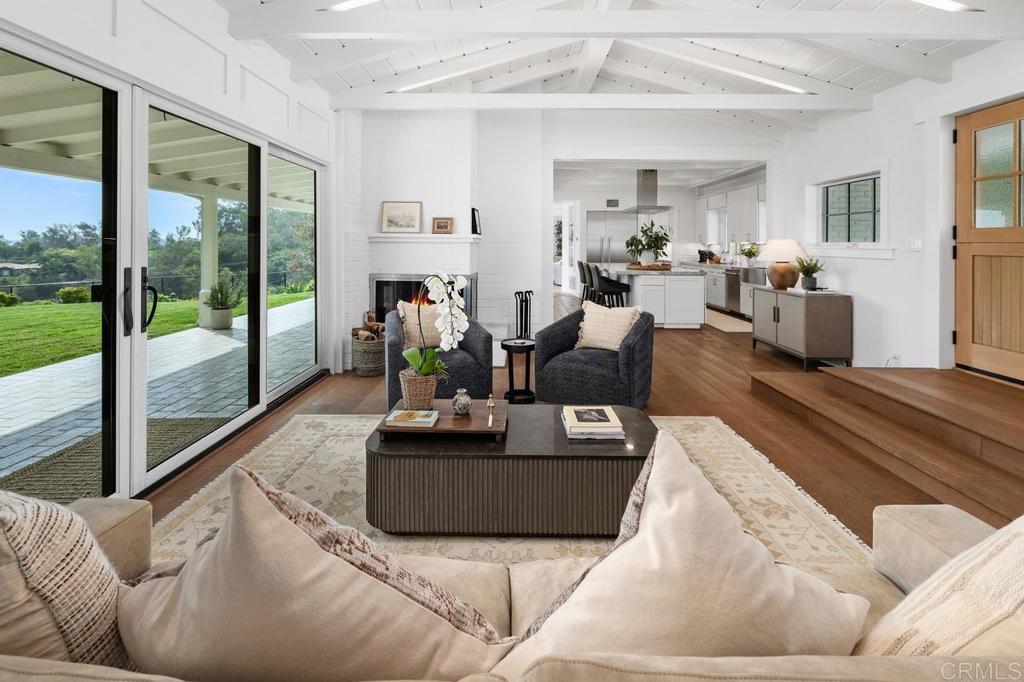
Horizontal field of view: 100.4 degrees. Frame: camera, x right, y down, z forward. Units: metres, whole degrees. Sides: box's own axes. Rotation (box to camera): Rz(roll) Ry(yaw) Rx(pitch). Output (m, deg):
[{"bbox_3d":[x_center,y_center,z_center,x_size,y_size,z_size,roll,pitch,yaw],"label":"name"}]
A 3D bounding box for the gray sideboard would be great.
[{"bbox_3d":[3.393,-0.175,5.050,0.480,0.800,1.000,0,8,0],"label":"gray sideboard"}]

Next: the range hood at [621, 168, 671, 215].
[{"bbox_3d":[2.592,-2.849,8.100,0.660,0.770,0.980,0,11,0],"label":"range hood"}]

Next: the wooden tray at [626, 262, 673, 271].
[{"bbox_3d":[2.386,-1.284,7.400,0.730,0.100,0.640,0,11,0],"label":"wooden tray"}]

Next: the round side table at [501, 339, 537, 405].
[{"bbox_3d":[0.070,0.262,3.730,0.325,0.490,0.325,0,8,0],"label":"round side table"}]

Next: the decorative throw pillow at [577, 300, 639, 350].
[{"bbox_3d":[0.900,-0.138,4.060,0.530,0.480,0.180,5,-8,25],"label":"decorative throw pillow"}]

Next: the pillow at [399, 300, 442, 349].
[{"bbox_3d":[-0.798,-0.146,4.030,0.520,0.480,0.180,-3,-9,-18],"label":"pillow"}]

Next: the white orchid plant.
[{"bbox_3d":[-0.448,-0.091,2.500,0.385,0.610,0.260,0,8,0],"label":"white orchid plant"}]

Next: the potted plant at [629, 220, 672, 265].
[{"bbox_3d":[2.517,-1.790,7.750,0.740,0.780,0.640,0,8,0],"label":"potted plant"}]

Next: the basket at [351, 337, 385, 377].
[{"bbox_3d":[-1.497,0.152,4.480,0.380,0.360,0.380,0,8,0],"label":"basket"}]

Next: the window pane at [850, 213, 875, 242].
[{"bbox_3d":[3.810,-1.235,4.660,0.030,0.325,0.325,0,10,0],"label":"window pane"}]

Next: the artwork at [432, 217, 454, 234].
[{"bbox_3d":[-0.794,-1.329,4.920,0.240,0.190,0.030,0,8,0],"label":"artwork"}]

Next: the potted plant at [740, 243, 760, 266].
[{"bbox_3d":[4.278,-1.552,7.650,0.350,0.430,0.330,0,8,0],"label":"potted plant"}]

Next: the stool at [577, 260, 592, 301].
[{"bbox_3d":[1.646,-1.177,9.100,0.560,1.020,0.500,0,8,0],"label":"stool"}]

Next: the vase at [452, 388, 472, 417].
[{"bbox_3d":[-0.272,0.337,2.340,0.107,0.138,0.107,0,8,0],"label":"vase"}]

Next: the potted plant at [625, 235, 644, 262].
[{"bbox_3d":[2.226,-1.681,7.750,0.380,0.500,0.360,0,8,0],"label":"potted plant"}]

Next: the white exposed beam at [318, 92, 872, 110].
[{"bbox_3d":[0.929,-2.465,4.380,5.500,0.165,0.130,0,8,0],"label":"white exposed beam"}]

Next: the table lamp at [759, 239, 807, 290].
[{"bbox_3d":[3.381,-0.950,5.330,0.520,0.630,0.520,0,8,0],"label":"table lamp"}]

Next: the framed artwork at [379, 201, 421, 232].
[{"bbox_3d":[-1.244,-1.390,4.800,0.450,0.360,0.035,0,3,0],"label":"framed artwork"}]

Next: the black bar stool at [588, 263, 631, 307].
[{"bbox_3d":[1.550,-0.738,6.920,0.560,0.950,0.500,0,8,0],"label":"black bar stool"}]

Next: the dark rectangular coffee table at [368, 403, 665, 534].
[{"bbox_3d":[0.023,0.650,2.290,1.470,0.385,0.650,0,11,0],"label":"dark rectangular coffee table"}]

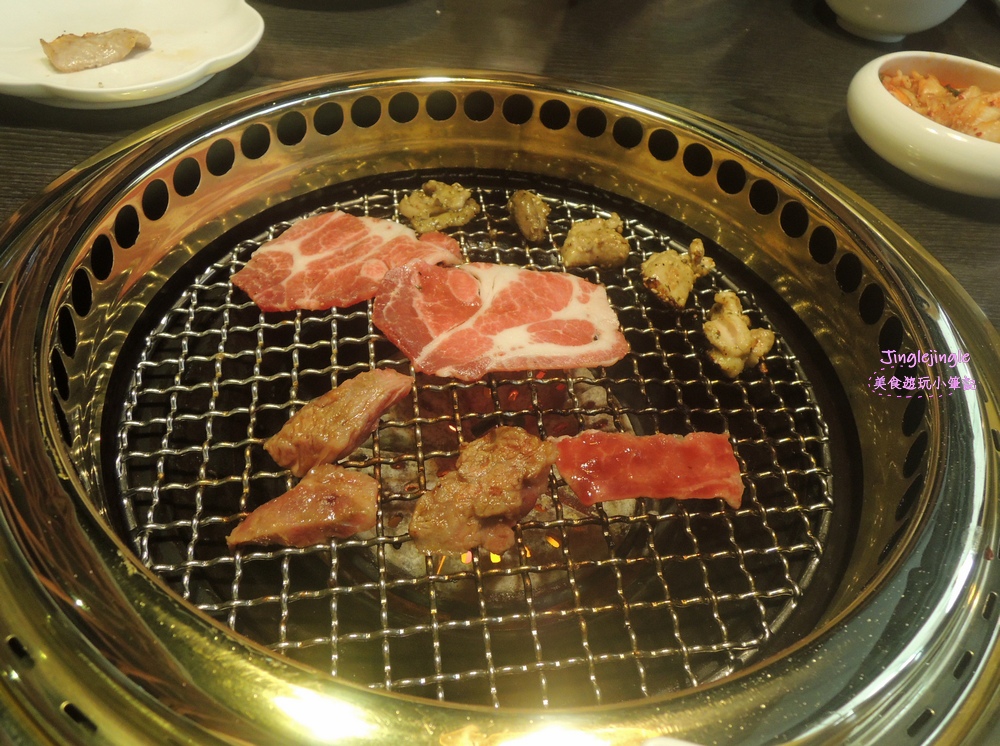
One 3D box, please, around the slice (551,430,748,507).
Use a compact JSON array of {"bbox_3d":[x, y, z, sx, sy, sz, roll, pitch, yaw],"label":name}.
[{"bbox_3d":[0.056,0.036,0.267,0.075,0.009,0.035,3,48,-4],"label":"slice"}]

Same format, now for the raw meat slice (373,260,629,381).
[{"bbox_3d":[0.000,-0.025,0.313,0.116,0.012,0.077,4,48,-3],"label":"raw meat slice"}]

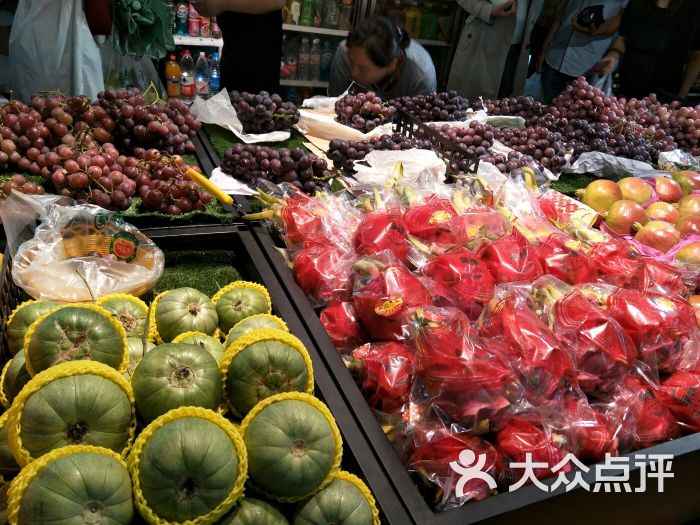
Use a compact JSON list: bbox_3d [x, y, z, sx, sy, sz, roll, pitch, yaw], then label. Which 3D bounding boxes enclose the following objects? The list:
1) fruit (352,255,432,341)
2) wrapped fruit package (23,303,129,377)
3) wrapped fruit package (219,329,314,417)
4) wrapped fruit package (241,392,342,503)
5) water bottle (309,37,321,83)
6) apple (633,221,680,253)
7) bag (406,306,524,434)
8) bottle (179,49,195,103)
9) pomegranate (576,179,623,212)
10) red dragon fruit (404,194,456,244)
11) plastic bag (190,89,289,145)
[{"bbox_3d":[0.058,0.045,0.665,0.105,0.105,0.125,9,31,7],"label":"fruit"},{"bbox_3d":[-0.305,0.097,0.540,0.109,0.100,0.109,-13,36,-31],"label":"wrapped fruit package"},{"bbox_3d":[-0.098,0.132,0.570,0.110,0.105,0.110,-10,33,-24],"label":"wrapped fruit package"},{"bbox_3d":[-0.061,0.193,0.506,0.105,0.100,0.105,3,30,-2],"label":"wrapped fruit package"},{"bbox_3d":[-0.194,-1.103,2.650,0.064,0.228,0.064,4,30,-6],"label":"water bottle"},{"bbox_3d":[0.596,-0.048,0.940,0.086,0.080,0.086,22,30,30],"label":"apple"},{"bbox_3d":[0.133,0.125,0.560,0.125,0.100,0.115,14,27,16],"label":"bag"},{"bbox_3d":[-0.751,-0.859,2.230,0.066,0.235,0.066,-4,32,-17],"label":"bottle"},{"bbox_3d":[0.532,-0.140,1.030,0.090,0.083,0.088,19,29,24],"label":"pomegranate"},{"bbox_3d":[0.131,-0.071,0.800,0.100,0.092,0.108,12,31,8],"label":"red dragon fruit"},{"bbox_3d":[-0.287,-0.382,1.270,0.250,0.090,0.180,5,30,0],"label":"plastic bag"}]

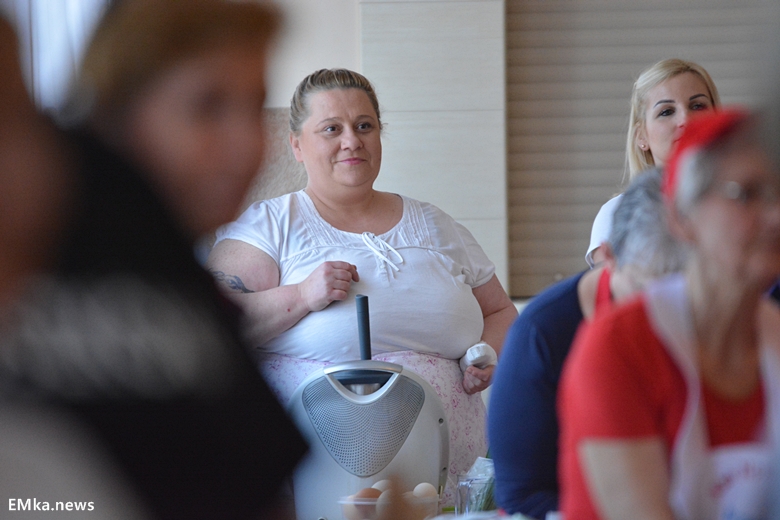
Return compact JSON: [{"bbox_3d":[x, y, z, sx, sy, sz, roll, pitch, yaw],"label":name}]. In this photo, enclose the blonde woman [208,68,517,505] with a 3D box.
[{"bbox_3d":[-0.045,0.465,12.215,0.600,1.650,0.450,-1,1,-18],"label":"blonde woman"}]

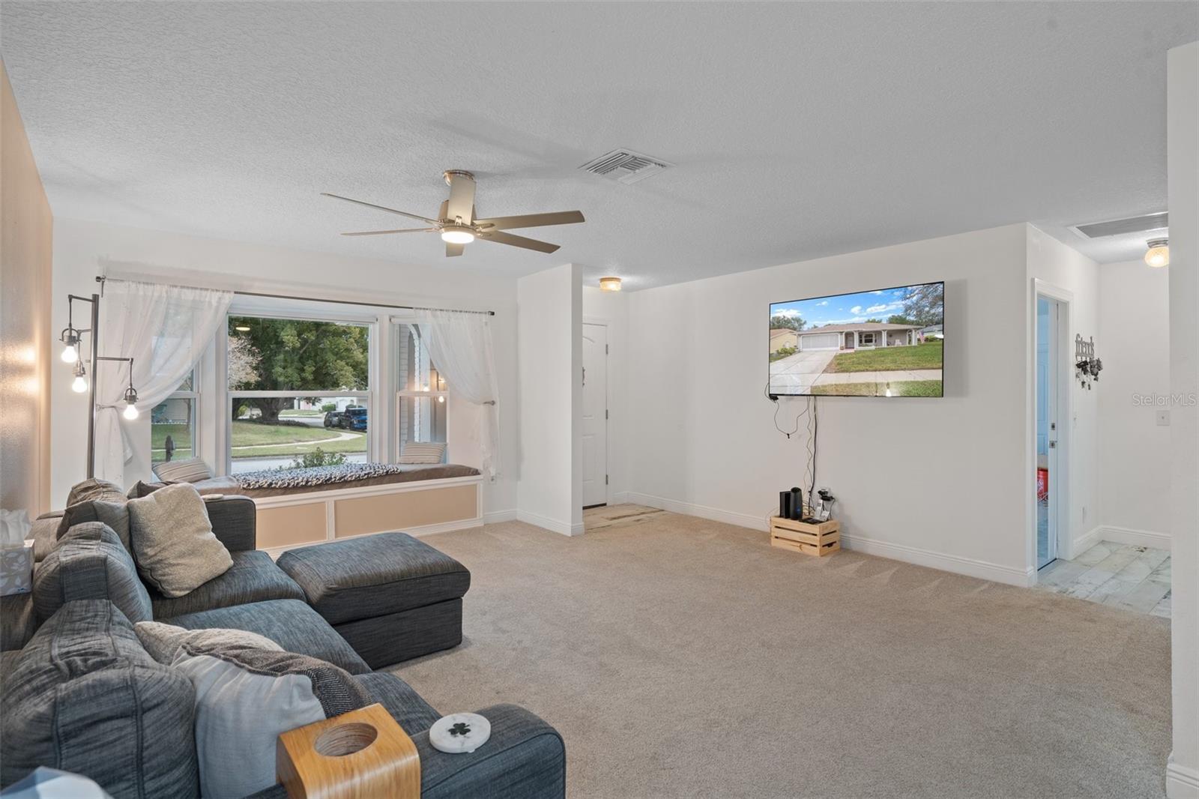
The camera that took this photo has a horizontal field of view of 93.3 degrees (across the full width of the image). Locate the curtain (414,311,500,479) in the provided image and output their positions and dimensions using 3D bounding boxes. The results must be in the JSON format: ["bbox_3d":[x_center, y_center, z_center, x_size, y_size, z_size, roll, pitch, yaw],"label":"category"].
[{"bbox_3d":[-1.309,-0.029,5.249,0.860,1.630,0.120,-1,1,-38],"label":"curtain"}]

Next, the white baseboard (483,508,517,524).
[{"bbox_3d":[-0.998,1.190,5.750,0.377,0.128,0.020,-1,1,-41],"label":"white baseboard"}]

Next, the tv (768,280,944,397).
[{"bbox_3d":[2.036,-0.443,4.614,0.065,0.830,1.420,-1,1,-42],"label":"tv"}]

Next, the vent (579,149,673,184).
[{"bbox_3d":[0.138,-1.198,2.956,0.357,0.031,0.342,-1,1,-41],"label":"vent"}]

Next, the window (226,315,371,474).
[{"bbox_3d":[-2.762,-0.048,5.294,1.234,1.428,0.082,-1,1,-41],"label":"window"}]

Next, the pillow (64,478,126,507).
[{"bbox_3d":[-2.760,0.675,3.100,0.220,0.440,0.500,-1,1,-41],"label":"pillow"}]

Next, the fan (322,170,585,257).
[{"bbox_3d":[-0.757,-1.022,3.063,1.418,0.377,1.357,-1,1,-41],"label":"fan"}]

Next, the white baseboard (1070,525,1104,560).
[{"bbox_3d":[4.030,1.174,4.660,0.930,0.133,0.018,-1,1,-38],"label":"white baseboard"}]

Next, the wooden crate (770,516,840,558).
[{"bbox_3d":[1.739,1.128,4.778,0.311,0.245,0.444,-1,1,-41],"label":"wooden crate"}]

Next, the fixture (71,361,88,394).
[{"bbox_3d":[-3.141,-0.133,3.419,0.077,0.199,0.082,-1,1,-41],"label":"fixture"}]

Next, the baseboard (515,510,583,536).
[{"bbox_3d":[-0.508,1.190,5.563,0.133,0.128,0.923,-1,1,-41],"label":"baseboard"}]

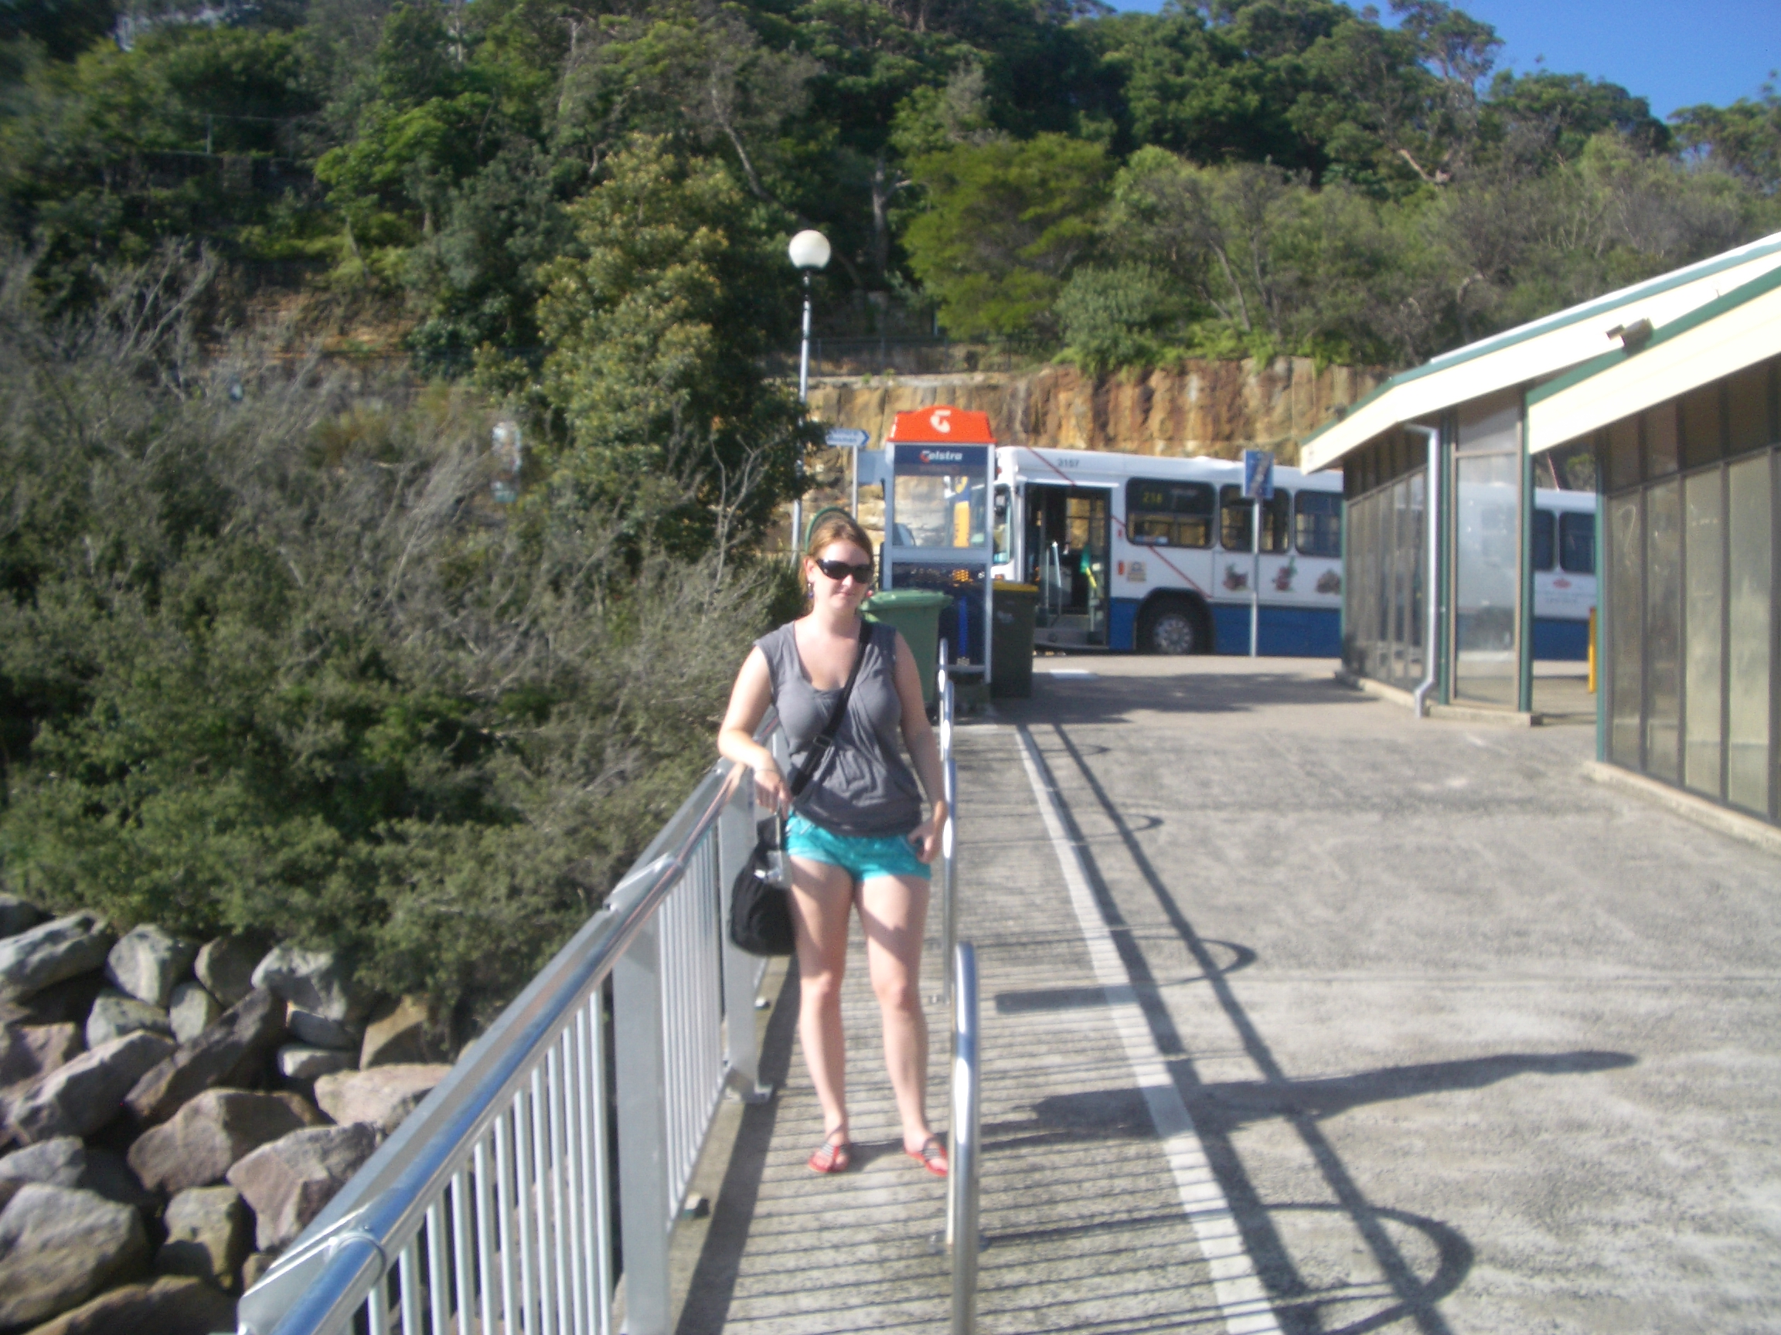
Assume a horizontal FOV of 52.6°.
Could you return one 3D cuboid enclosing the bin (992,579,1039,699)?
[{"bbox_3d":[1.058,-0.253,16.400,0.580,1.070,0.720,2,2,3],"label":"bin"}]

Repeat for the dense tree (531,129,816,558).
[{"bbox_3d":[-2.105,-2.747,17.300,2.600,4.600,2.400,2,2,0],"label":"dense tree"}]

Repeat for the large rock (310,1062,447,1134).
[{"bbox_3d":[-2.759,2.371,9.850,0.820,0.360,0.580,1,2,-11],"label":"large rock"}]

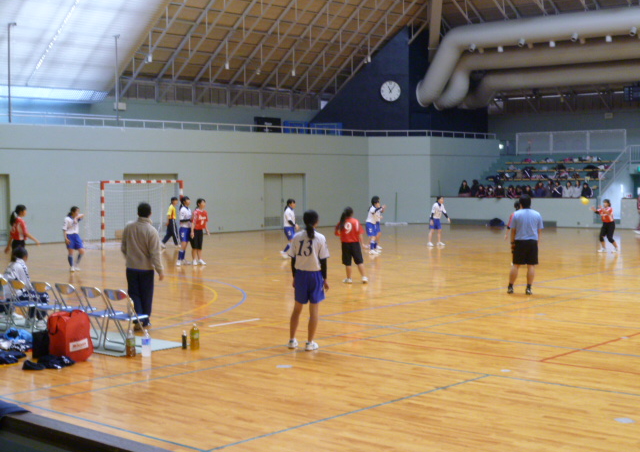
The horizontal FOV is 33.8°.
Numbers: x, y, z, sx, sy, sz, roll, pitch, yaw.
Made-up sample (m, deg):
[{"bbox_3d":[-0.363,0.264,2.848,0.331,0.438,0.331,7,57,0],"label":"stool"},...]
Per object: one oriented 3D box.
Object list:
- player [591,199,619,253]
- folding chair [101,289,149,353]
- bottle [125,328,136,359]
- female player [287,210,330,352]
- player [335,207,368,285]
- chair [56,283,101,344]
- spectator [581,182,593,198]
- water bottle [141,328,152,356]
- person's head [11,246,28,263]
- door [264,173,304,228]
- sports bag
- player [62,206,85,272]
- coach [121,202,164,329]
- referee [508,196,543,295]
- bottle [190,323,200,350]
[{"bbox_3d":[7.812,-0.042,28.829,0.680,1.450,0.520,-3,3,-40],"label":"player"},{"bbox_3d":[-2.363,1.118,12.779,0.460,0.755,0.470,2,3,42],"label":"folding chair"},{"bbox_3d":[-2.208,1.368,12.300,0.105,0.310,0.100,-1,3,-3],"label":"bottle"},{"bbox_3d":[-0.161,0.666,12.765,0.500,1.680,0.360,0,3,20],"label":"female player"},{"bbox_3d":[0.607,0.387,20.877,0.580,1.480,0.420,0,3,12],"label":"player"},{"bbox_3d":[-3.120,1.120,13.606,0.460,0.750,0.460,1,3,38],"label":"chair"},{"bbox_3d":[10.556,-1.125,41.588,0.450,1.120,0.550,2,4,42],"label":"spectator"},{"bbox_3d":[-2.047,1.380,12.440,0.100,0.313,0.100,-1,3,0],"label":"water bottle"},{"bbox_3d":[-4.218,0.404,14.800,0.220,0.235,0.180,-3,4,-42],"label":"person's head"},{"bbox_3d":[-1.459,-0.977,42.705,0.120,2.250,2.250,2,3,42],"label":"door"},{"bbox_3d":[-2.940,1.273,12.392,0.310,0.550,0.440,1,3,30],"label":"sports bag"},{"bbox_3d":[-5.685,0.268,24.267,0.420,1.500,0.460,1,3,38],"label":"player"},{"bbox_3d":[-2.513,0.560,14.868,0.580,1.740,0.400,0,3,10],"label":"coach"},{"bbox_3d":[3.637,0.310,18.652,0.600,1.740,0.360,0,3,8],"label":"referee"},{"bbox_3d":[-1.518,1.340,12.786,0.105,0.310,0.100,-1,3,-3],"label":"bottle"}]

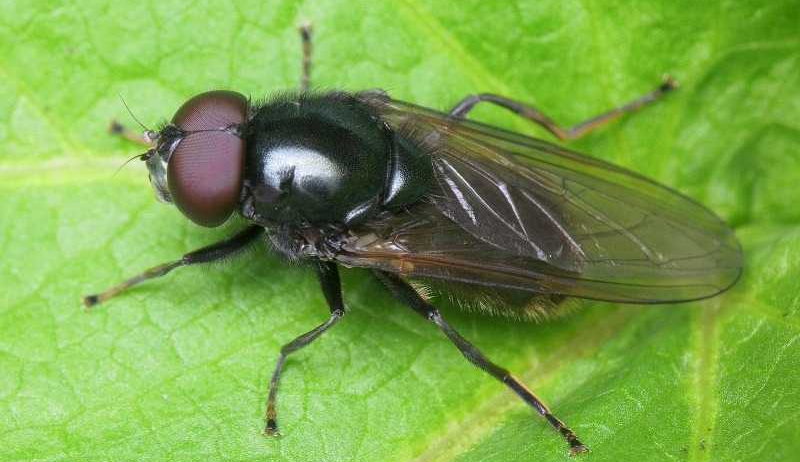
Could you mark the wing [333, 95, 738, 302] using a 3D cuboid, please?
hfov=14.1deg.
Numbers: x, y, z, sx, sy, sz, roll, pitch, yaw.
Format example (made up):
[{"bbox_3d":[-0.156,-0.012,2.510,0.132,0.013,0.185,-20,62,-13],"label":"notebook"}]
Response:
[{"bbox_3d":[0.003,0.000,0.065,0.008,0.001,0.004,10,60,3],"label":"wing"}]

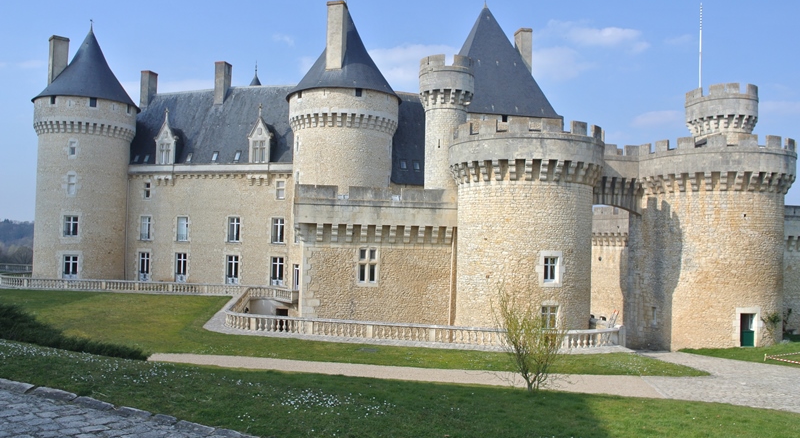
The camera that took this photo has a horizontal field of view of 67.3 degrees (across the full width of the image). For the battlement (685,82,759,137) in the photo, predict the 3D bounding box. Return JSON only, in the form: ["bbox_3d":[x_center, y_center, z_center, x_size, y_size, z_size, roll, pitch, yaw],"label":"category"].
[{"bbox_3d":[23.045,-7.358,42.970,4.500,3.720,4.500,1,-2,28],"label":"battlement"}]

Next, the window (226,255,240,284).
[{"bbox_3d":[-17.099,5.217,61.343,1.492,3.005,0.300,1,-1,17],"label":"window"}]

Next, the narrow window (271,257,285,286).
[{"bbox_3d":[-11.732,5.037,57.293,1.320,2.820,0.250,1,-2,17],"label":"narrow window"}]

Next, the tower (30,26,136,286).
[{"bbox_3d":[-33.514,-6.902,64.373,10.200,27.100,10.200,2,-2,-28],"label":"tower"}]

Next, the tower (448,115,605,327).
[{"bbox_3d":[8.196,0.932,39.213,9.750,13.050,9.750,1,-2,0],"label":"tower"}]

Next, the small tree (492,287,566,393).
[{"bbox_3d":[3.828,3.621,17.910,2.200,3.140,2.100,1,-2,0],"label":"small tree"}]

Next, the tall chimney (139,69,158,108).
[{"bbox_3d":[-28.224,-14.492,67.677,1.000,4.270,1.500,1,-2,17],"label":"tall chimney"}]

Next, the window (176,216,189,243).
[{"bbox_3d":[-21.968,1.018,60.610,1.300,2.540,0.250,1,-2,17],"label":"window"}]

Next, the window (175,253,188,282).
[{"bbox_3d":[-23.040,5.184,63.188,1.509,3.137,0.300,1,-1,17],"label":"window"}]

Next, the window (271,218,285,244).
[{"bbox_3d":[-12.175,1.172,59.940,1.434,2.475,0.300,1,-1,17],"label":"window"}]

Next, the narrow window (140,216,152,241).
[{"bbox_3d":[-26.191,0.990,62.009,1.250,2.580,0.250,1,-2,17],"label":"narrow window"}]

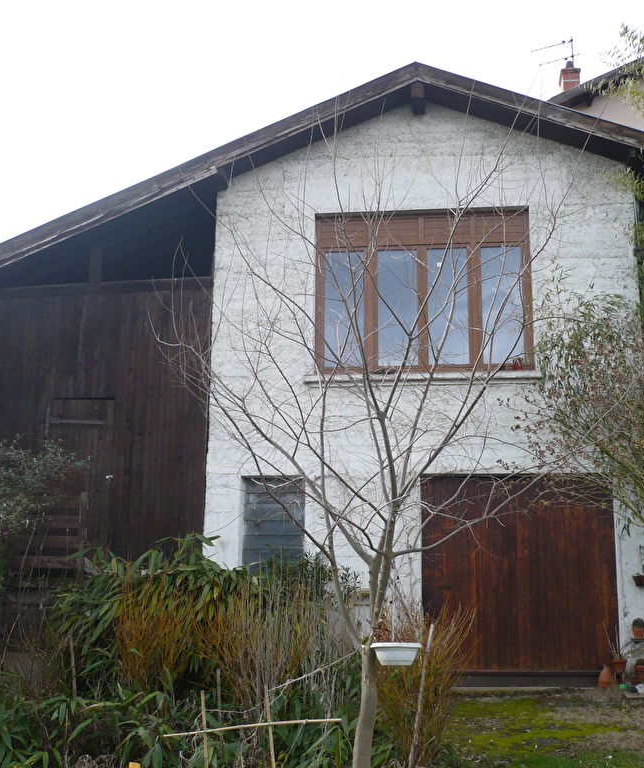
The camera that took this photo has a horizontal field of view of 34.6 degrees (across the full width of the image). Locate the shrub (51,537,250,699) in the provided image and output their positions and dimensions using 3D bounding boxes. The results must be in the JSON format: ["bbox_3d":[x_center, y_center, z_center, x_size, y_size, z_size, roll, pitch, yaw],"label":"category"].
[{"bbox_3d":[-1.637,2.182,9.773,1.850,1.460,1.500,-1,-12,6],"label":"shrub"}]

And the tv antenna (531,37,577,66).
[{"bbox_3d":[5.573,-7.970,24.819,1.120,0.750,0.350,-7,-14,31],"label":"tv antenna"}]

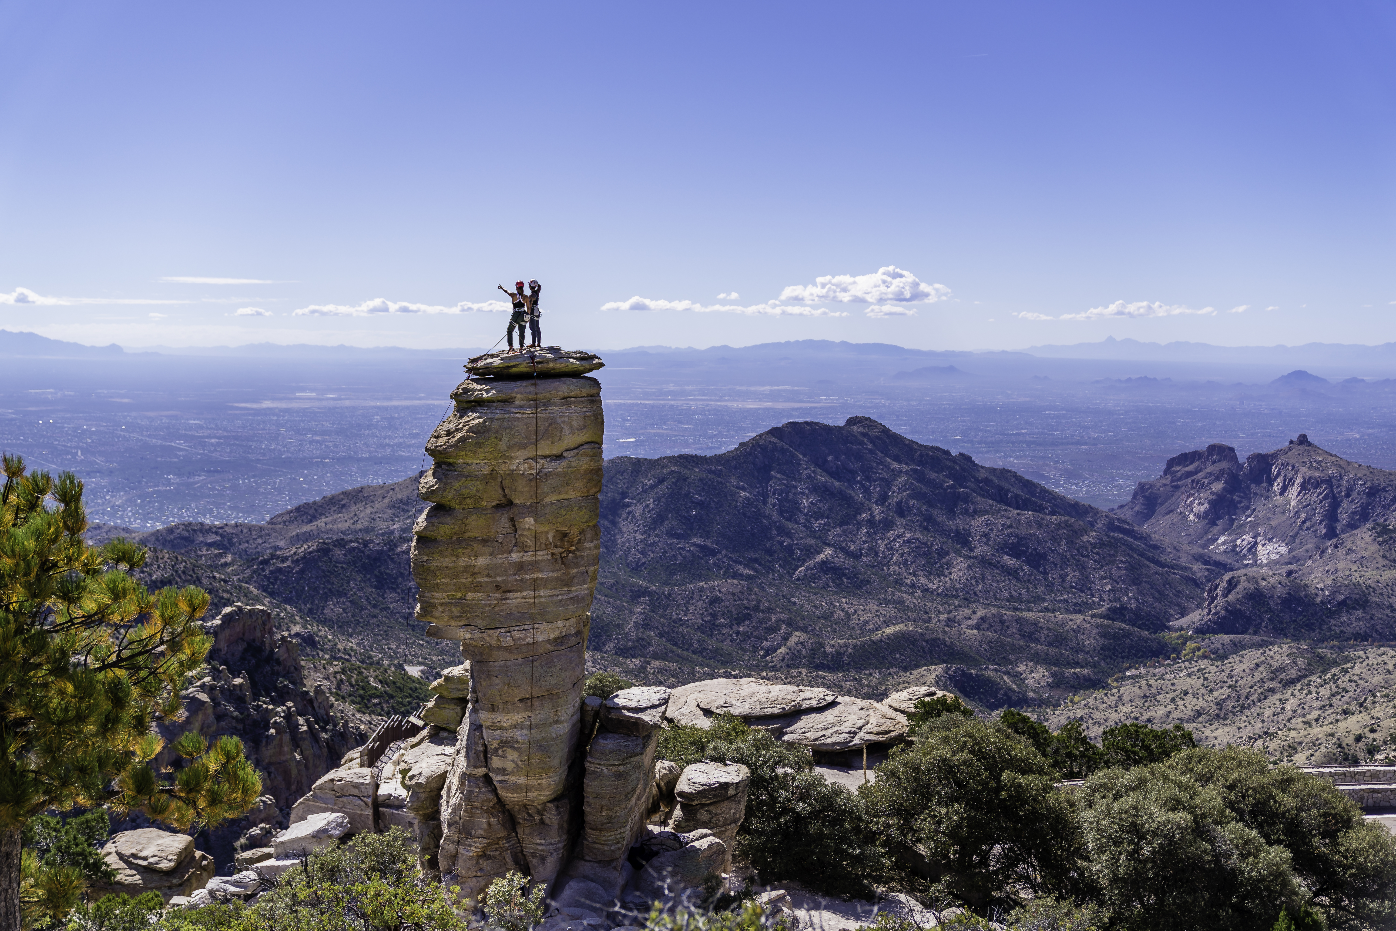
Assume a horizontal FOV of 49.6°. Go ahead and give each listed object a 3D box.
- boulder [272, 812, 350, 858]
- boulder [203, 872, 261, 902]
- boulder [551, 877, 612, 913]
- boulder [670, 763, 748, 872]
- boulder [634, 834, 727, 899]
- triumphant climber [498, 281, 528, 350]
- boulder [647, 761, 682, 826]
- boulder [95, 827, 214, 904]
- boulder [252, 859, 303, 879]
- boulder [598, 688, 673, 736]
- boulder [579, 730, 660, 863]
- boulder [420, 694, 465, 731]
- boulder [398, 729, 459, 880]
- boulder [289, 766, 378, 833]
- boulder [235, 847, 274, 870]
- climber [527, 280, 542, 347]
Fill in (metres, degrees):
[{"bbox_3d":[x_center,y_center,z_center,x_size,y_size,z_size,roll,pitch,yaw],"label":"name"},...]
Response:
[{"bbox_3d":[-10.347,9.880,40.500,2.000,0.950,1.400,0,5,0],"label":"boulder"},{"bbox_3d":[-12.892,11.676,42.000,1.500,0.600,1.000,0,5,0],"label":"boulder"},{"bbox_3d":[-2.631,9.826,34.600,1.400,0.750,1.200,0,5,0],"label":"boulder"},{"bbox_3d":[0.302,9.150,39.000,1.950,2.500,1.800,-1,5,-10],"label":"boulder"},{"bbox_3d":[-0.399,9.370,35.400,2.100,1.200,1.500,0,5,0],"label":"boulder"},{"bbox_3d":[-4.377,-3.534,35.800,0.720,1.680,0.500,-1,5,-15],"label":"triumphant climber"},{"bbox_3d":[-0.968,8.849,41.000,1.050,1.450,1.100,0,5,0],"label":"boulder"},{"bbox_3d":[-13.632,10.033,38.000,2.900,1.400,2.200,0,5,0],"label":"boulder"},{"bbox_3d":[-12.120,11.705,43.800,1.450,0.400,0.950,0,5,0],"label":"boulder"},{"bbox_3d":[-1.500,6.007,37.000,1.650,0.800,1.700,0,5,0],"label":"boulder"},{"bbox_3d":[-2.023,8.318,38.300,1.850,2.900,2.200,-1,5,-15],"label":"boulder"},{"bbox_3d":[-7.100,6.953,42.500,1.300,0.800,1.200,0,5,0],"label":"boulder"},{"bbox_3d":[-6.717,8.424,37.800,1.600,3.400,2.000,0,5,0],"label":"boulder"},{"bbox_3d":[-10.816,9.910,45.000,2.500,1.600,2.200,0,5,0],"label":"boulder"},{"bbox_3d":[-13.037,11.570,44.500,1.250,0.520,0.950,0,5,0],"label":"boulder"},{"bbox_3d":[-4.026,-3.753,37.400,0.420,1.690,0.360,-1,5,-12],"label":"climber"}]

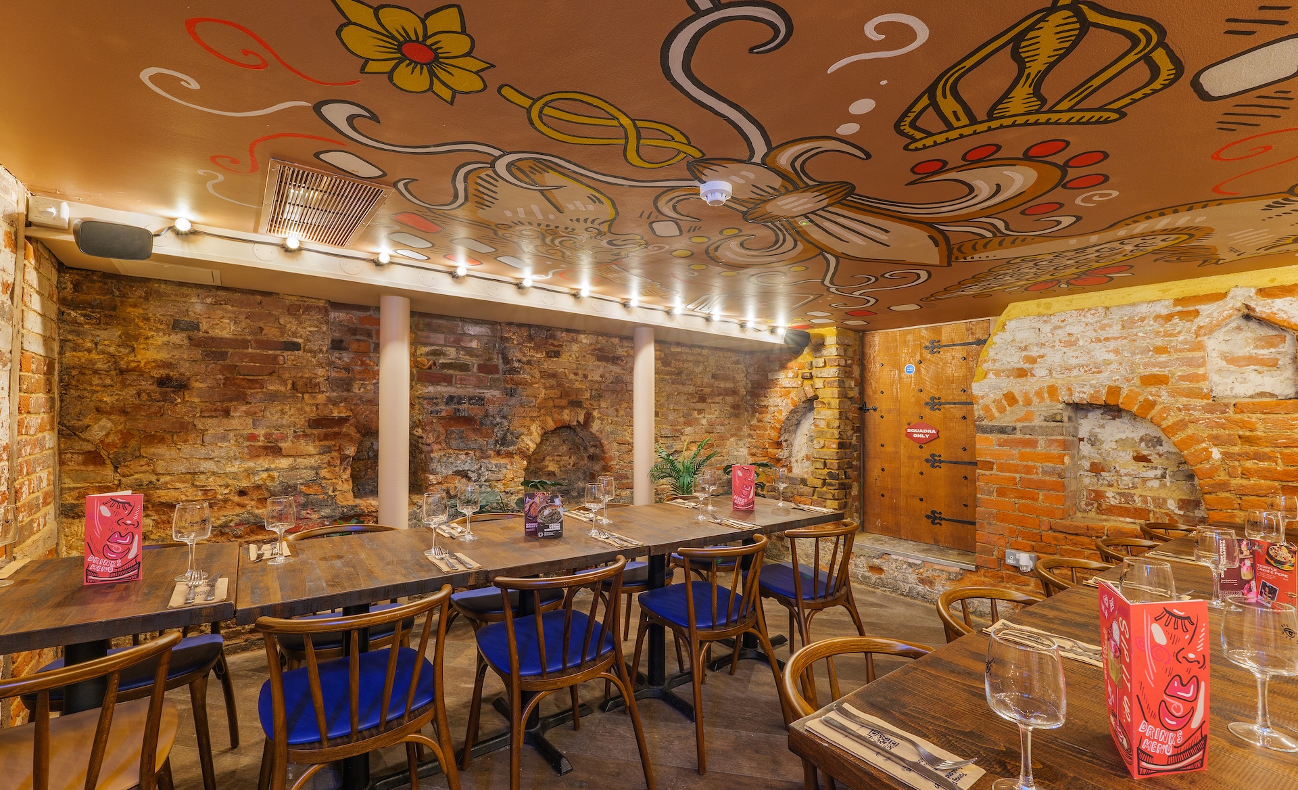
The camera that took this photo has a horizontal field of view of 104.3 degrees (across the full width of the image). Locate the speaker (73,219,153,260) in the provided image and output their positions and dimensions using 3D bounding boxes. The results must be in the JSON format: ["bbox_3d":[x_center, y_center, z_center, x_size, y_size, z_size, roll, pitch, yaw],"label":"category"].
[{"bbox_3d":[-2.034,-0.594,1.922,0.200,0.135,0.130,2,10,-43],"label":"speaker"}]

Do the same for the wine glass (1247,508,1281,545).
[{"bbox_3d":[1.927,0.461,1.580,0.078,0.196,0.078,1,-3,0],"label":"wine glass"}]

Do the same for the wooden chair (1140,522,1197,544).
[{"bbox_3d":[2.285,0.913,2.010,0.450,0.760,0.480,2,-2,-36],"label":"wooden chair"}]

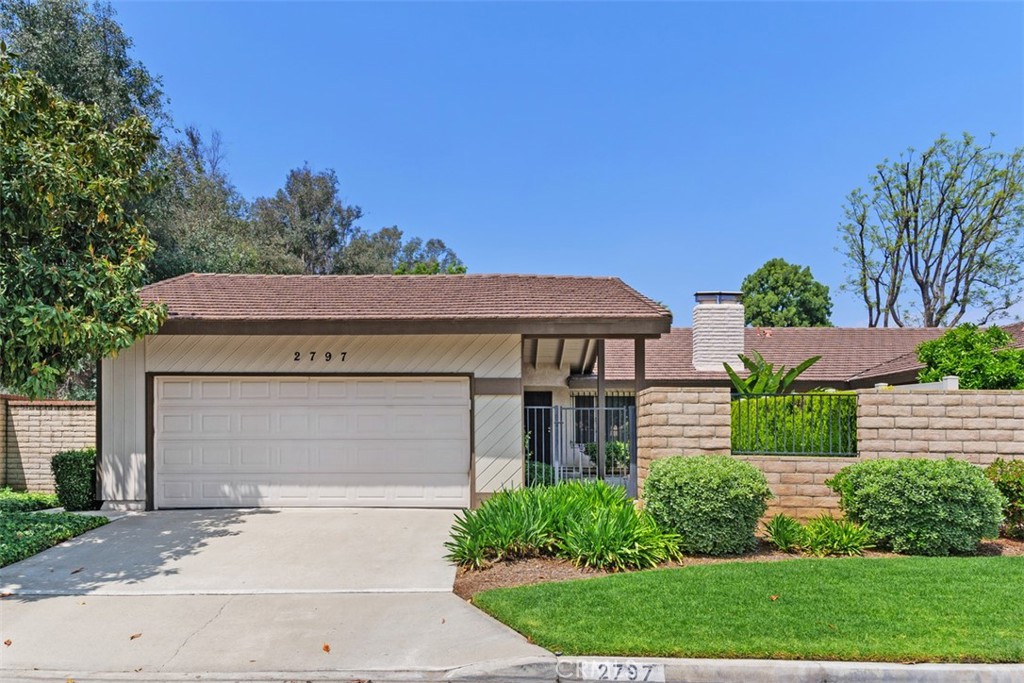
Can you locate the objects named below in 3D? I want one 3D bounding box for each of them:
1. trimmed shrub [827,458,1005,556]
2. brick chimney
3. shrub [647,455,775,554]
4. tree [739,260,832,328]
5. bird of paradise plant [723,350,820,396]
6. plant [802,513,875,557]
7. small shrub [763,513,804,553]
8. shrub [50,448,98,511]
[{"bbox_3d":[4.360,1.770,7.750,1.800,1.010,1.400,0,-2,0],"label":"trimmed shrub"},{"bbox_3d":[5.120,-0.250,17.500,1.150,1.980,0.700,0,-2,0],"label":"brick chimney"},{"bbox_3d":[2.200,1.780,8.000,1.400,1.020,1.300,0,-2,0],"label":"shrub"},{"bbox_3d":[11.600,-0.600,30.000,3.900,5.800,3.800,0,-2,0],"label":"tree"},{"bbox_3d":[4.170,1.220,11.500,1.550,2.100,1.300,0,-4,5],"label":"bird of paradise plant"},{"bbox_3d":[3.390,2.030,7.420,0.760,0.410,0.600,0,-2,0],"label":"plant"},{"bbox_3d":[2.880,2.040,7.550,0.440,0.400,0.420,0,-2,0],"label":"small shrub"},{"bbox_3d":[-6.960,2.200,11.400,0.820,1.000,0.850,0,-2,0],"label":"shrub"}]

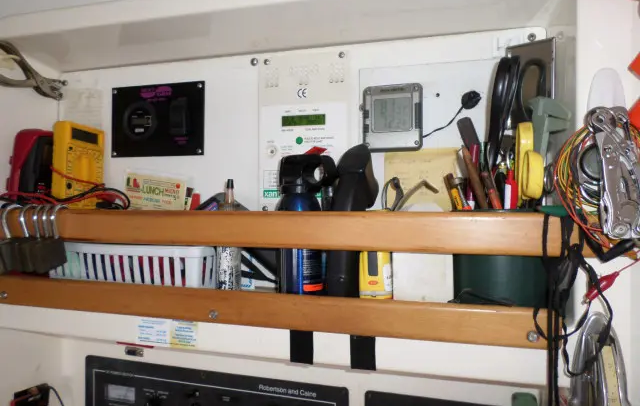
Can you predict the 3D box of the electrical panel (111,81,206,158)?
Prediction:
[{"bbox_3d":[-0.235,-0.120,0.682,0.157,0.104,0.018,0,-1,17],"label":"electrical panel"}]

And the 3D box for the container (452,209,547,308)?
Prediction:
[{"bbox_3d":[0.187,0.061,0.483,0.096,0.112,0.096,0,-1,17],"label":"container"}]

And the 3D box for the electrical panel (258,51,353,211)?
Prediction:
[{"bbox_3d":[-0.017,-0.089,0.612,0.125,0.210,0.030,0,-1,17],"label":"electrical panel"}]

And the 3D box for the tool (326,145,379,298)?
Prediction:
[{"bbox_3d":[0.038,0.027,0.535,0.060,0.182,0.050,0,-1,17],"label":"tool"}]

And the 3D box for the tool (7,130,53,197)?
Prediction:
[{"bbox_3d":[-0.407,-0.040,0.685,0.045,0.118,0.078,0,-1,17],"label":"tool"}]

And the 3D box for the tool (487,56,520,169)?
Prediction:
[{"bbox_3d":[0.194,-0.070,0.505,0.034,0.180,0.028,7,-4,17],"label":"tool"}]

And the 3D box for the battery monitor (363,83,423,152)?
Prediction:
[{"bbox_3d":[0.091,-0.101,0.570,0.071,0.079,0.028,0,-1,17],"label":"battery monitor"}]

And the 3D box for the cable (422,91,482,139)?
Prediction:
[{"bbox_3d":[0.159,-0.105,0.560,0.069,0.056,0.018,0,-1,17],"label":"cable"}]

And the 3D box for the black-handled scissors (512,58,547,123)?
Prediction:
[{"bbox_3d":[0.229,-0.117,0.505,0.037,0.083,0.018,0,-1,17],"label":"black-handled scissors"}]

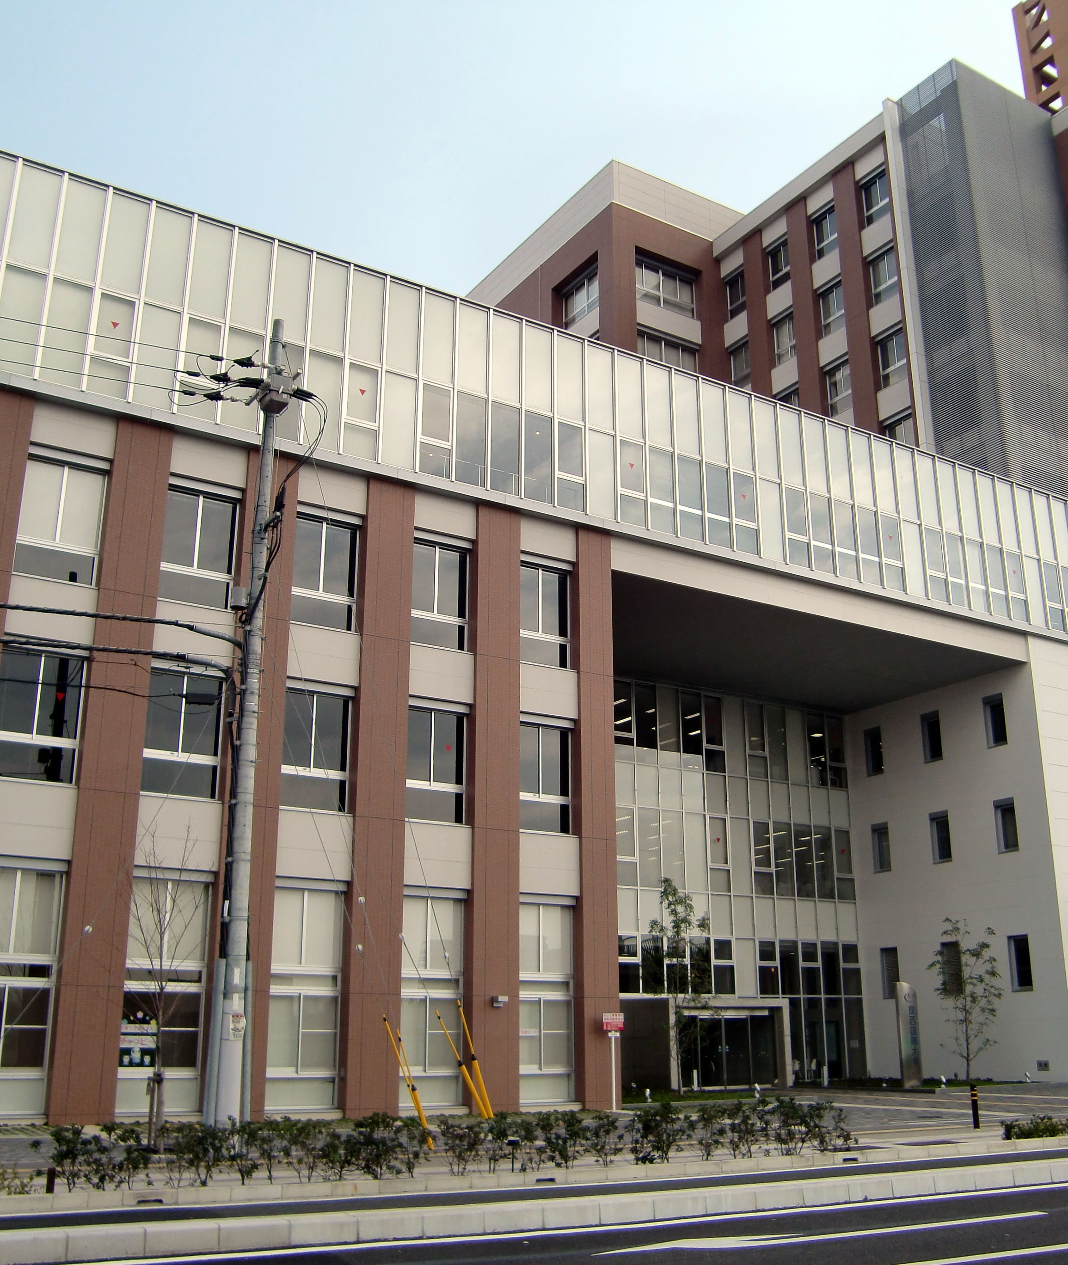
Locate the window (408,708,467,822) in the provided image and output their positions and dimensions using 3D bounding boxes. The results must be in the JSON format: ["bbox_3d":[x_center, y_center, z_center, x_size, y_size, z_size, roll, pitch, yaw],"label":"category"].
[{"bbox_3d":[-2.406,3.180,32.374,1.782,2.735,0.148,11,-20,-30],"label":"window"}]

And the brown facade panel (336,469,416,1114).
[{"bbox_3d":[-3.574,3.383,31.510,1.240,14.660,0.420,11,-21,-30],"label":"brown facade panel"}]

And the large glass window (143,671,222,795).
[{"bbox_3d":[-7.600,2.188,29.529,1.789,2.688,0.150,11,-21,-30],"label":"large glass window"}]

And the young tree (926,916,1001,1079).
[{"bbox_3d":[13.726,11.705,43.595,2.250,5.100,2.150,-5,-19,16],"label":"young tree"}]

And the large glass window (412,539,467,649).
[{"bbox_3d":[-2.406,-0.911,33.650,1.782,2.720,0.148,11,-20,-30],"label":"large glass window"}]

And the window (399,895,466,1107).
[{"bbox_3d":[-2.406,8.309,30.774,1.782,4.547,0.148,11,-20,-30],"label":"window"}]

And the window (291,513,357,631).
[{"bbox_3d":[-5.023,-1.444,32.390,1.789,2.682,0.150,11,-21,-30],"label":"window"}]

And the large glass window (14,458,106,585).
[{"bbox_3d":[-10.102,-2.365,29.051,1.771,2.652,0.148,11,-20,-30],"label":"large glass window"}]

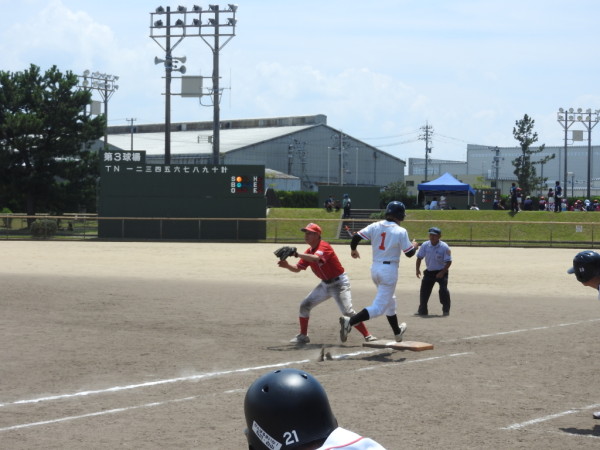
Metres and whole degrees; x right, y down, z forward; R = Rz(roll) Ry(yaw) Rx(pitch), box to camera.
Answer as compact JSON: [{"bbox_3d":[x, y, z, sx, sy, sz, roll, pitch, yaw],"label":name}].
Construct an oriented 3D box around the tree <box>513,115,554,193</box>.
[{"bbox_3d":[14.955,-4.140,89.000,2.700,5.900,2.500,1,1,0],"label":"tree"}]

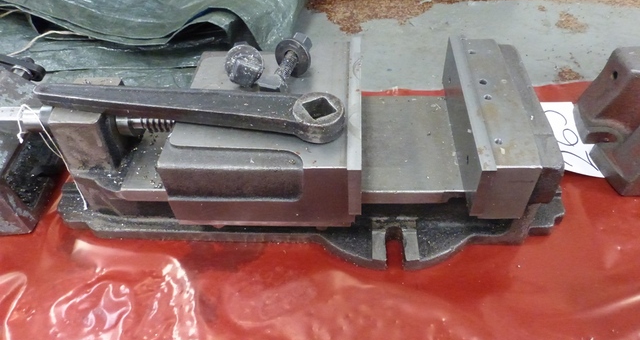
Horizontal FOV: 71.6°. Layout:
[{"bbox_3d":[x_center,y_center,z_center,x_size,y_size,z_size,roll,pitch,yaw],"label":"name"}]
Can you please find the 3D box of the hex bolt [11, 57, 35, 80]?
[{"bbox_3d":[-0.328,-0.110,0.489,0.025,0.025,0.035,4,63,2],"label":"hex bolt"}]

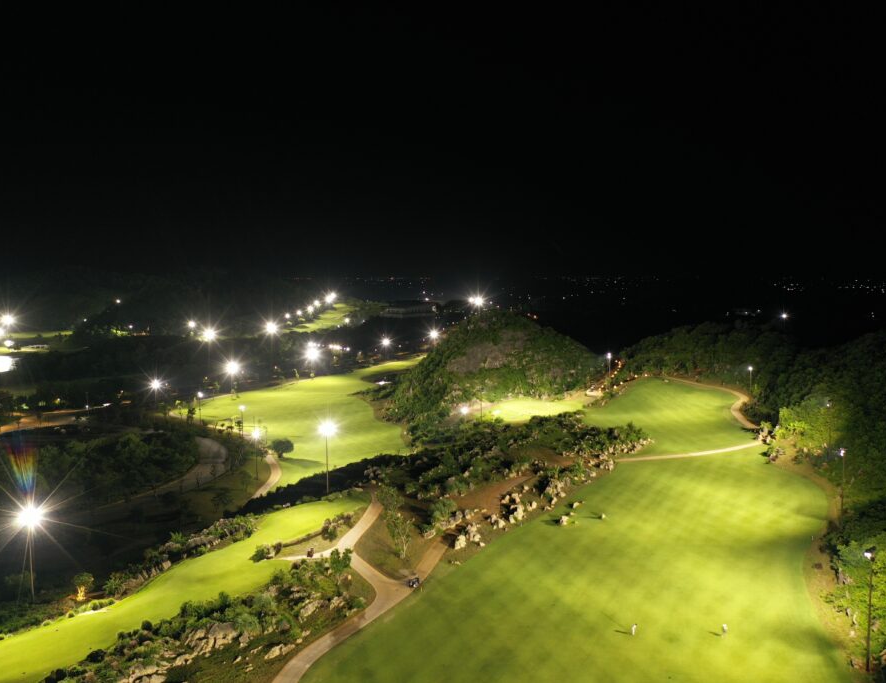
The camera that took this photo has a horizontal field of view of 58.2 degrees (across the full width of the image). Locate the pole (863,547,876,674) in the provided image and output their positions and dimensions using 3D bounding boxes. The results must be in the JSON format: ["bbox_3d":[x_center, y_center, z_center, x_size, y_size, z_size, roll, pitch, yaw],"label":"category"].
[{"bbox_3d":[53.160,33.410,98.940,1.300,16.200,2.200,3,6,32],"label":"pole"}]

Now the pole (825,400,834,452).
[{"bbox_3d":[109.320,24.540,224.460,1.300,16.000,2.200,2,6,23],"label":"pole"}]

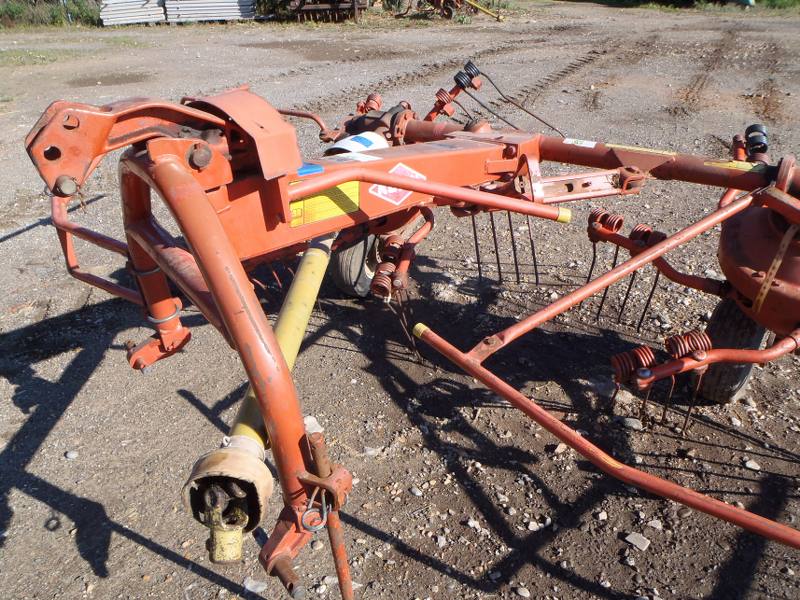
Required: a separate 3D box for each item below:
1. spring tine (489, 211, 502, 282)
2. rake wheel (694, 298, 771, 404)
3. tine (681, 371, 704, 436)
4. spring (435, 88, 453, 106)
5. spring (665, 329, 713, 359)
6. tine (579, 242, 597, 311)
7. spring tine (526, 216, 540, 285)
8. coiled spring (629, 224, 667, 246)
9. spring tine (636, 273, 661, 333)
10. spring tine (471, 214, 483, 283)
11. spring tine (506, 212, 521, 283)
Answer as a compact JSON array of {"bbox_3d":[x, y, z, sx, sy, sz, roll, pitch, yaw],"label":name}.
[{"bbox_3d":[0.343,-0.191,2.310,0.025,0.373,0.025,-17,45,0],"label":"spring tine"},{"bbox_3d":[1.114,0.170,2.180,0.165,0.370,0.370,15,33,25],"label":"rake wheel"},{"bbox_3d":[0.867,0.300,1.913,0.025,0.387,0.025,-16,46,-1],"label":"tine"},{"bbox_3d":[0.210,-0.977,3.120,0.070,0.070,0.055,29,59,34],"label":"spring"},{"bbox_3d":[0.802,0.124,1.800,0.125,0.065,0.065,-19,31,-2],"label":"spring"},{"bbox_3d":[0.716,-0.090,2.475,0.030,0.325,0.040,20,45,23],"label":"tine"},{"bbox_3d":[0.468,-0.190,2.290,0.025,0.388,0.025,-19,43,0],"label":"spring tine"},{"bbox_3d":[0.783,-0.203,2.040,0.125,0.065,0.065,30,40,29],"label":"coiled spring"},{"bbox_3d":[0.902,-0.022,2.345,0.030,0.365,0.040,20,43,23],"label":"spring tine"},{"bbox_3d":[0.322,-0.231,2.710,0.030,0.357,0.040,8,36,30],"label":"spring tine"},{"bbox_3d":[0.469,-0.221,2.660,0.030,0.359,0.040,6,36,31],"label":"spring tine"}]

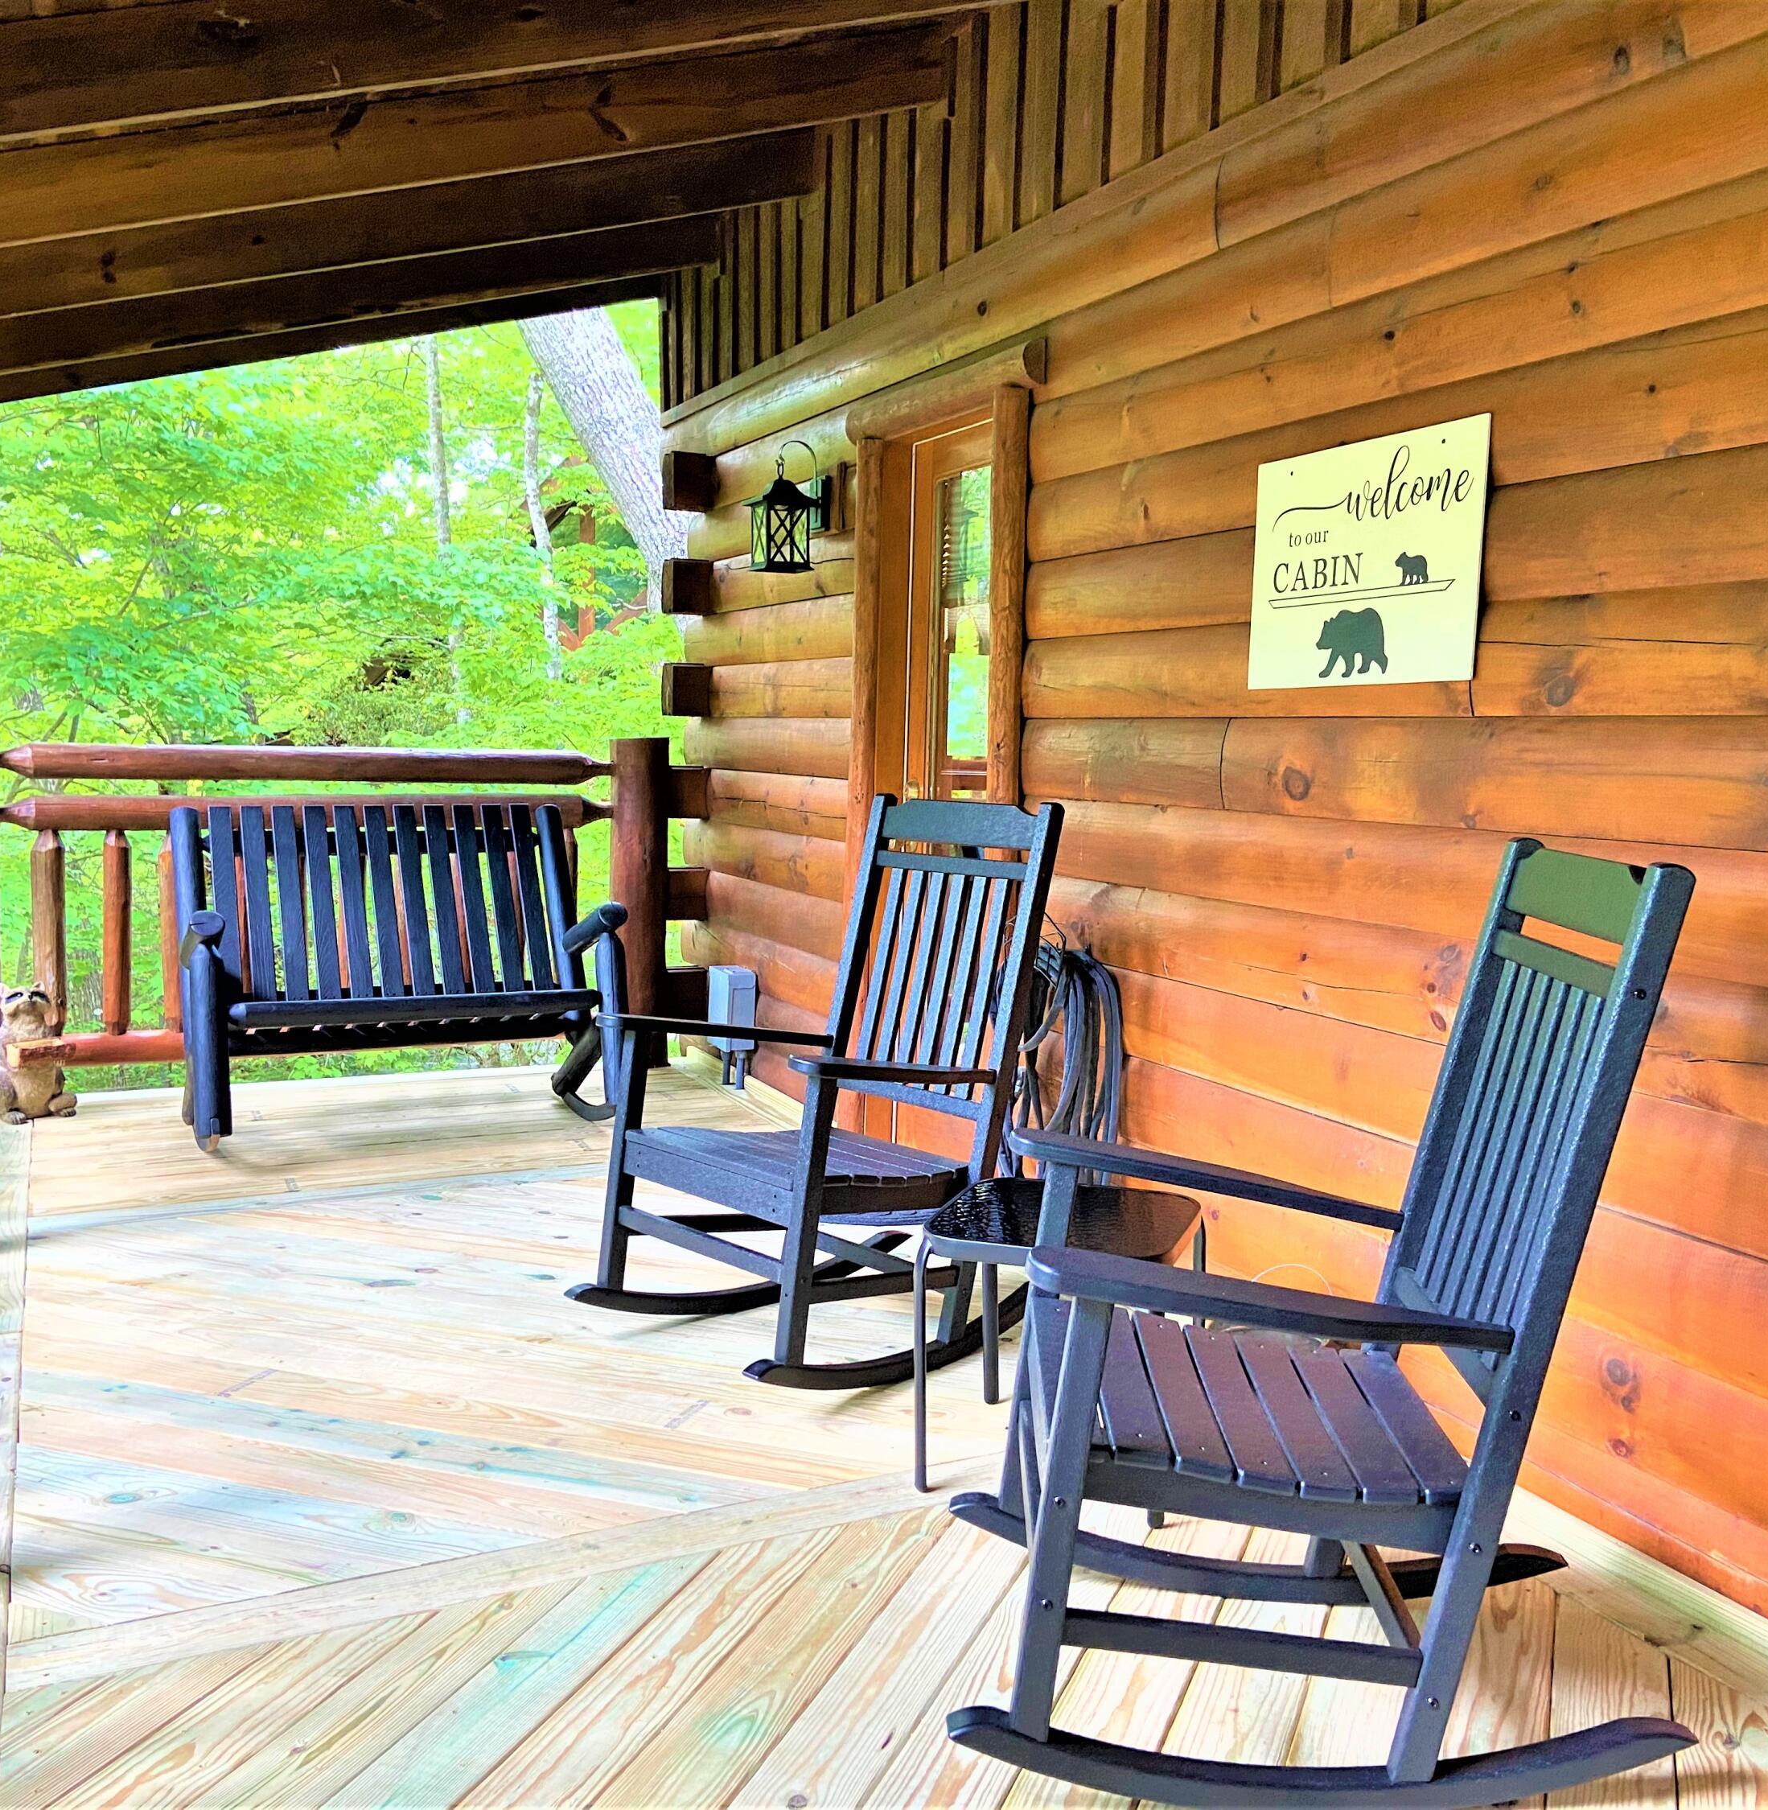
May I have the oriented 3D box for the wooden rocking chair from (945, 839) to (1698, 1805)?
[{"bbox_3d":[0.525,0.468,2.289,0.881,1.092,0.693,1,5,2],"label":"wooden rocking chair"}]

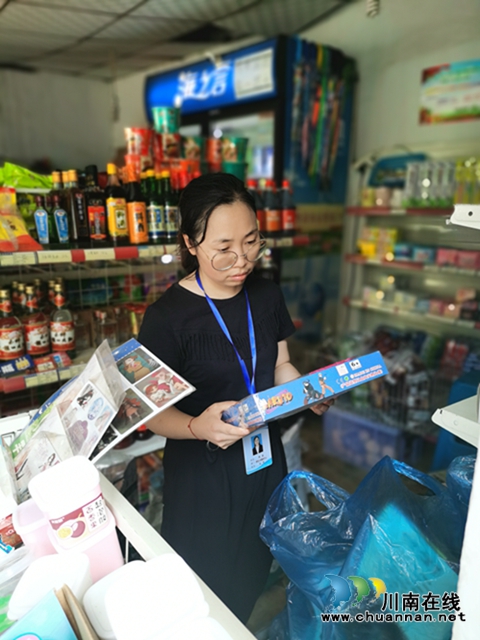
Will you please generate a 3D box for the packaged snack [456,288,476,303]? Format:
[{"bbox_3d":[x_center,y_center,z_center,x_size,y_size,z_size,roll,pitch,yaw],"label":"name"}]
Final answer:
[{"bbox_3d":[0.982,-0.109,2.135,0.060,0.050,0.080,-12,19,-40],"label":"packaged snack"}]

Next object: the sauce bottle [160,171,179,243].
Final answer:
[{"bbox_3d":[-0.251,-0.403,1.787,0.063,0.250,0.063,-7,16,-26],"label":"sauce bottle"}]

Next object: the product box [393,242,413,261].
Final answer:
[{"bbox_3d":[0.765,-0.323,2.356,0.055,0.068,0.083,-11,18,-43],"label":"product box"}]

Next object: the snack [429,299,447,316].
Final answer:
[{"bbox_3d":[0.900,-0.057,2.269,0.055,0.066,0.070,-11,18,-43],"label":"snack"}]

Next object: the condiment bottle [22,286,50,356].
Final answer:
[{"bbox_3d":[-0.658,0.010,1.594,0.077,0.245,0.077,-10,17,-39],"label":"condiment bottle"}]

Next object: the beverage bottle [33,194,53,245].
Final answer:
[{"bbox_3d":[-0.616,-0.309,1.558,0.054,0.163,0.042,-8,15,-34],"label":"beverage bottle"}]

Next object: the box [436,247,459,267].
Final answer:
[{"bbox_3d":[0.908,-0.272,2.150,0.060,0.066,0.092,-12,19,-40],"label":"box"}]

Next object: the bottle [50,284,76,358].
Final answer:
[{"bbox_3d":[-0.577,0.003,1.623,0.077,0.244,0.077,-5,14,-24],"label":"bottle"}]

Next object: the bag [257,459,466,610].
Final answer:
[{"bbox_3d":[0.260,0.472,1.060,0.380,0.280,0.260,3,13,8],"label":"bag"}]

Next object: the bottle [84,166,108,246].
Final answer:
[{"bbox_3d":[-0.484,-0.382,1.676,0.069,0.262,0.069,-7,16,-26],"label":"bottle"}]

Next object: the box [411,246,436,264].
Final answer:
[{"bbox_3d":[0.838,-0.295,2.285,0.055,0.068,0.100,-11,18,-43],"label":"box"}]

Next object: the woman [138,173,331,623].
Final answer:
[{"bbox_3d":[-0.022,0.453,1.228,0.450,1.580,0.420,-9,17,-34],"label":"woman"}]

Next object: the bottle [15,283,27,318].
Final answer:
[{"bbox_3d":[-0.746,0.000,1.740,0.080,0.261,0.080,-9,17,-32],"label":"bottle"}]

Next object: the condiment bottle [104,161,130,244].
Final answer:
[{"bbox_3d":[-0.414,-0.390,1.697,0.073,0.268,0.073,-8,16,-29],"label":"condiment bottle"}]

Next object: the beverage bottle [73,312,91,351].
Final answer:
[{"bbox_3d":[-0.596,0.040,1.852,0.069,0.132,0.069,-8,16,-29],"label":"beverage bottle"}]

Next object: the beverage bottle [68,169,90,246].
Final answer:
[{"bbox_3d":[-0.512,-0.351,1.573,0.057,0.240,0.054,-10,17,-39],"label":"beverage bottle"}]

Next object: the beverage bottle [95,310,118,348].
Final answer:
[{"bbox_3d":[-0.498,0.035,1.872,0.071,0.133,0.071,-8,16,-29],"label":"beverage bottle"}]

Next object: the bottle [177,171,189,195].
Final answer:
[{"bbox_3d":[-0.213,-0.431,1.903,0.070,0.270,0.070,-11,18,-43],"label":"bottle"}]

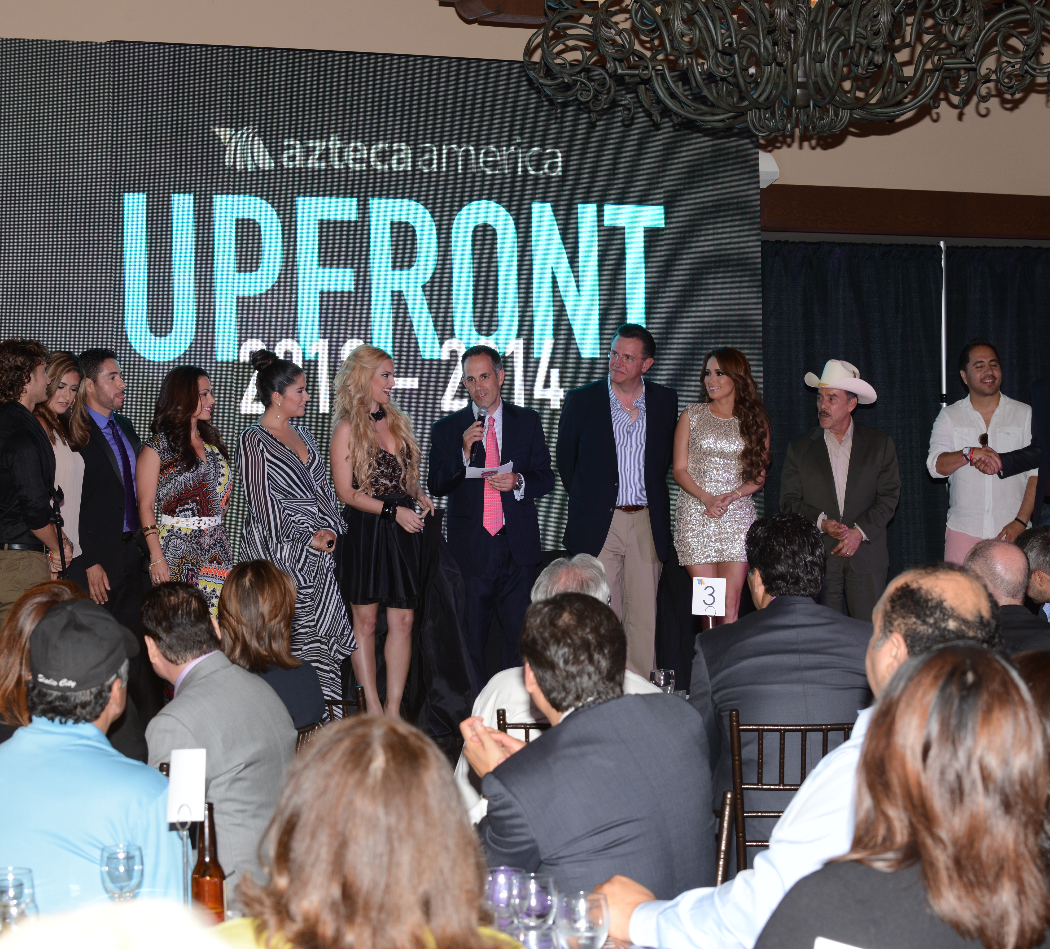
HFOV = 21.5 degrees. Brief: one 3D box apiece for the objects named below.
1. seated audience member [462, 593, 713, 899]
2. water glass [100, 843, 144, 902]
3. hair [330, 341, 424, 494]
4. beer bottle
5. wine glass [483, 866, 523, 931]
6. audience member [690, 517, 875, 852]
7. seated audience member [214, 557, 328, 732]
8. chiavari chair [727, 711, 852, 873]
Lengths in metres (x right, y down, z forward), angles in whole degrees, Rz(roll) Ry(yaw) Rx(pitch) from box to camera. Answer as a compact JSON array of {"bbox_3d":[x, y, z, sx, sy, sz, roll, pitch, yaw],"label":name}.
[{"bbox_3d":[0.100,0.860,5.380,0.570,1.250,0.760,-1,1,-34],"label":"seated audience member"},{"bbox_3d":[-0.751,0.767,5.172,0.079,0.148,0.079,-1,2,0],"label":"water glass"},{"bbox_3d":[-0.592,-0.221,11.000,0.340,0.580,0.320,-2,2,-41],"label":"hair"},{"bbox_3d":[-0.592,0.728,5.184,0.062,0.231,0.062,-1,2,0],"label":"beer bottle"},{"bbox_3d":[-0.032,0.722,4.508,0.070,0.165,0.070,-1,1,0],"label":"wine glass"},{"bbox_3d":[0.625,0.782,7.067,0.560,1.380,0.850,-1,2,-12],"label":"audience member"},{"bbox_3d":[-0.756,0.859,7.322,0.480,1.280,0.780,-2,2,-27],"label":"seated audience member"},{"bbox_3d":[0.729,1.034,6.982,0.410,0.920,0.440,-1,1,4],"label":"chiavari chair"}]

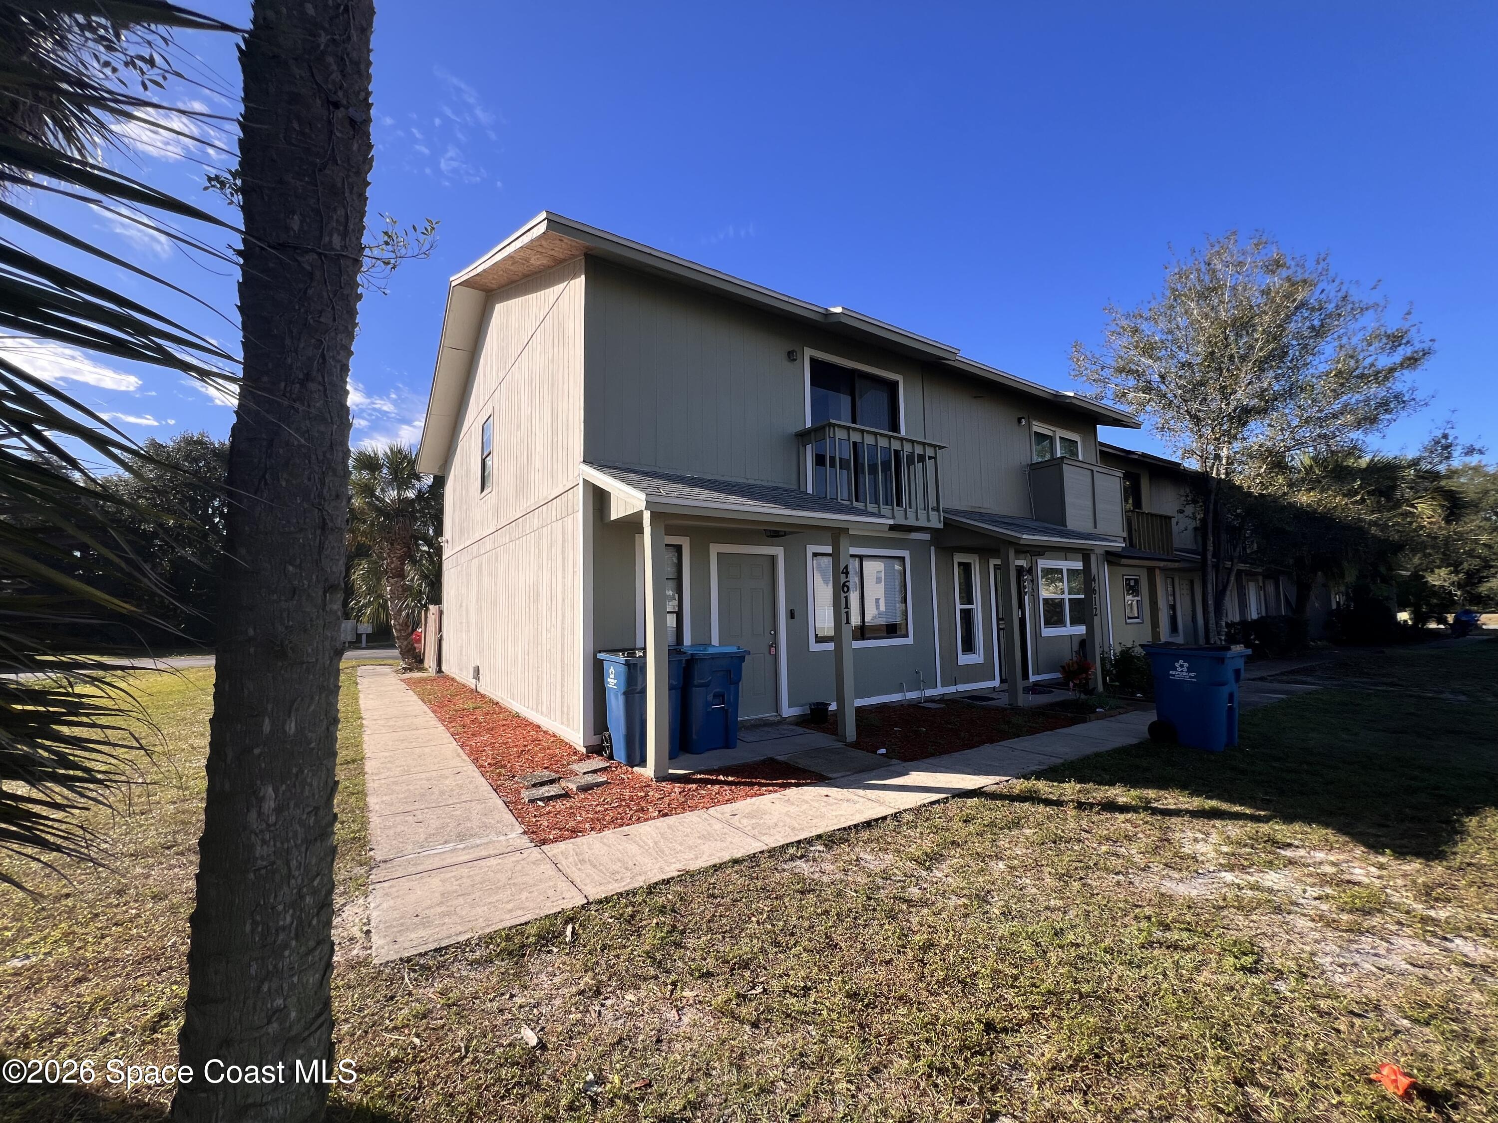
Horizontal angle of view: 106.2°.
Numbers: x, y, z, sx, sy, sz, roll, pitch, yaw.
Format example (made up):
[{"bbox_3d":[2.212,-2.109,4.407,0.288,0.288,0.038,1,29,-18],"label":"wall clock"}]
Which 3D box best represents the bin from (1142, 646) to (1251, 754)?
[{"bbox_3d":[5.050,1.500,6.350,0.680,1.100,0.860,2,-6,-31],"label":"bin"}]

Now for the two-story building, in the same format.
[{"bbox_3d":[0.985,-1.258,13.207,14.000,7.750,11.000,2,-6,-35],"label":"two-story building"}]

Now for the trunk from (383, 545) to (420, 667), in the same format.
[{"bbox_3d":[-9.700,1.210,15.700,0.850,3.550,0.750,2,-6,-32],"label":"trunk"}]

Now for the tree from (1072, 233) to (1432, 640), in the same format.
[{"bbox_3d":[11.200,-2.730,13.140,6.600,10.400,6.600,-5,-6,41],"label":"tree"}]

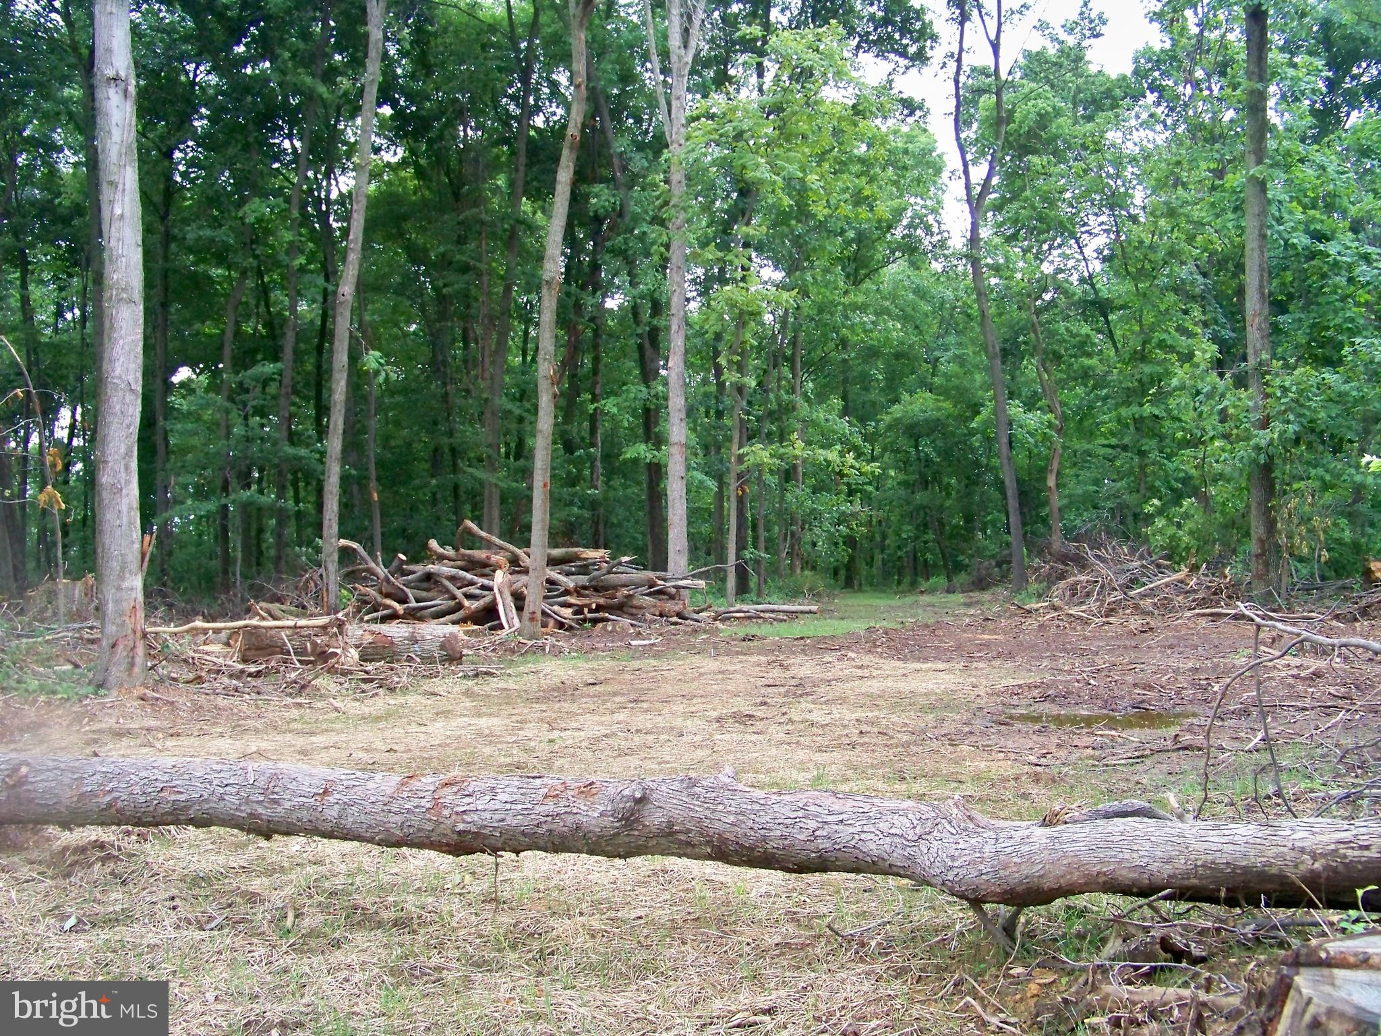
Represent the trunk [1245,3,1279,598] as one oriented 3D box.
[{"bbox_3d":[9.538,-3.687,22.000,0.500,10.097,0.480,0,0,0],"label":"trunk"}]

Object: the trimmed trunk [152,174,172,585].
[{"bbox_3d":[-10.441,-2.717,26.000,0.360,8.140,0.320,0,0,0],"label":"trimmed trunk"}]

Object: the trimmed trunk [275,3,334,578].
[{"bbox_3d":[-7.355,-4.272,25.000,0.420,11.133,0.360,4,0,0],"label":"trimmed trunk"}]

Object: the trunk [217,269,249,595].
[{"bbox_3d":[-8.147,-1.521,23.500,0.380,5.841,0.320,2,0,0],"label":"trunk"}]

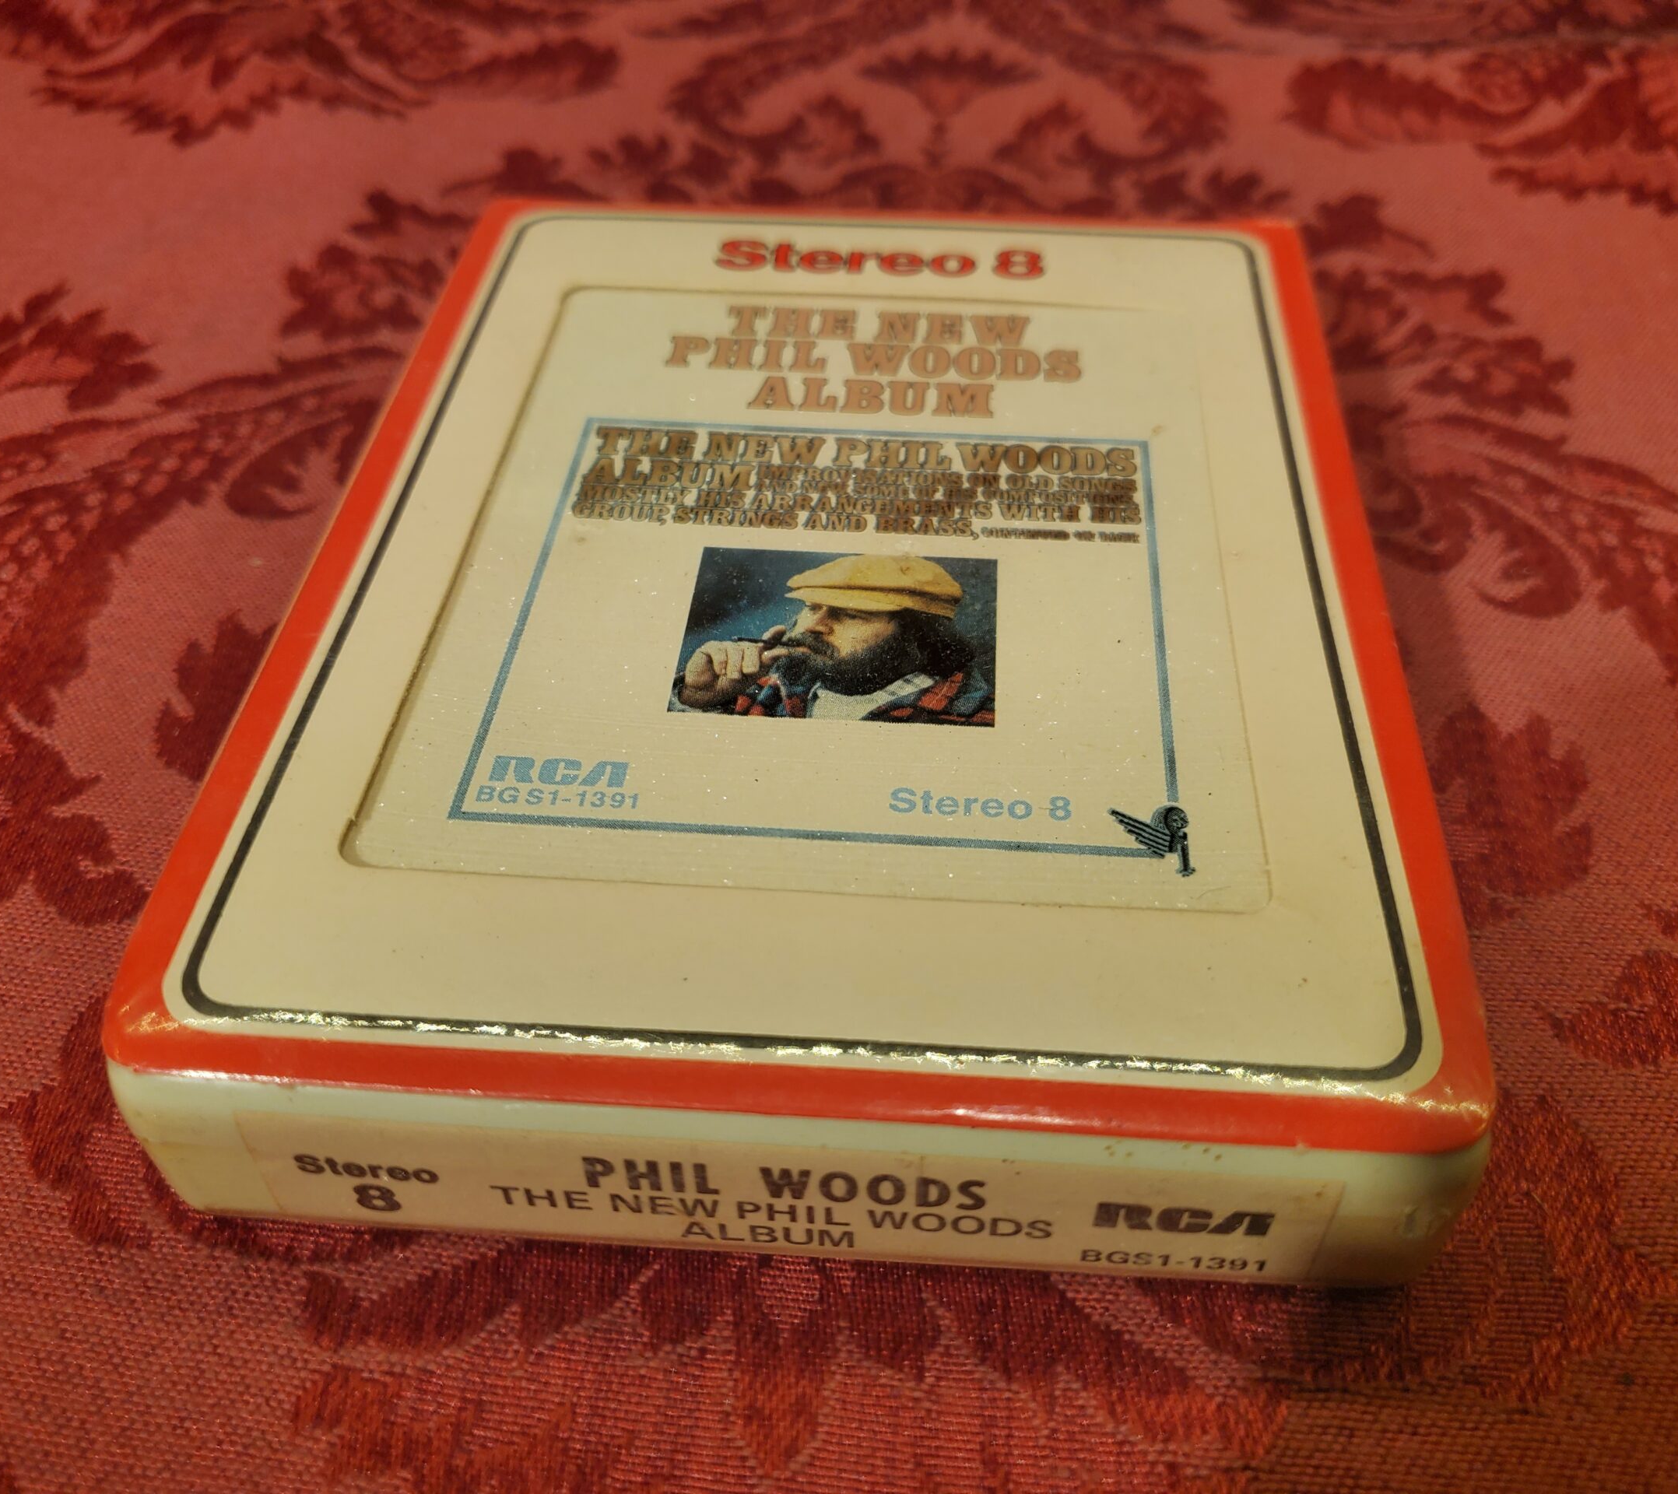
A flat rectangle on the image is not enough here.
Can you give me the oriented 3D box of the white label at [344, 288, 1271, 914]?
[{"bbox_3d":[0.000,-0.020,0.145,0.073,0.002,0.086,3,47,4],"label":"white label"}]

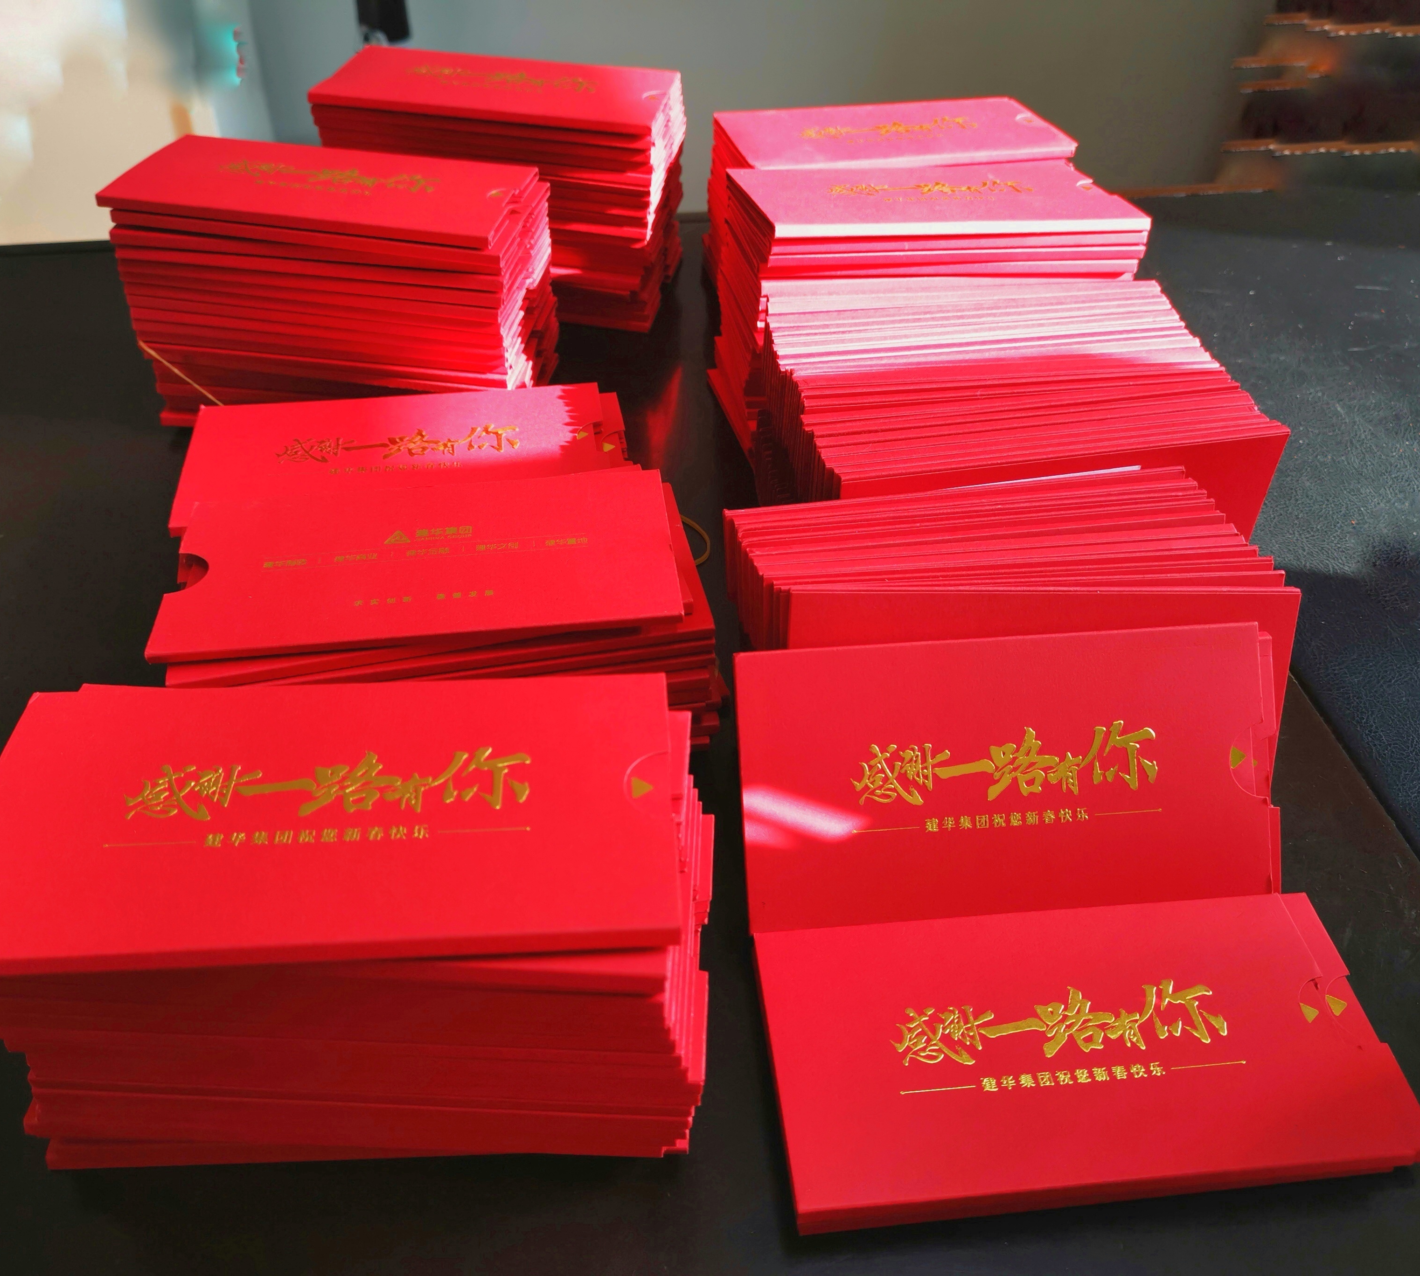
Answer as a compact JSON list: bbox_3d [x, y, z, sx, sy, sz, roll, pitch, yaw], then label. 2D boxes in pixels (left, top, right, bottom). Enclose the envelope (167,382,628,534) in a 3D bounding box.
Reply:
[{"bbox_3d":[-0.132,-0.078,0.565,0.175,0.005,0.090,-5,41,-7],"label":"envelope"}]

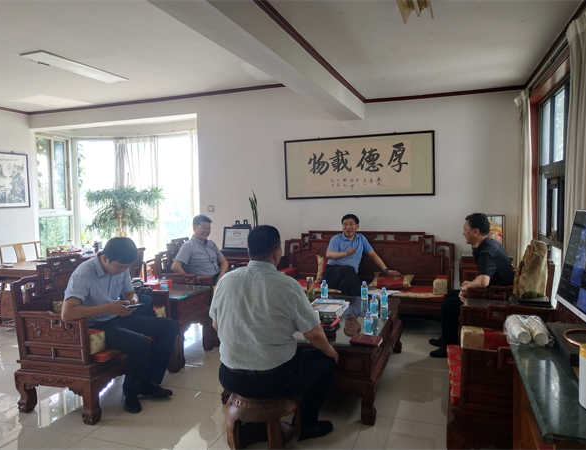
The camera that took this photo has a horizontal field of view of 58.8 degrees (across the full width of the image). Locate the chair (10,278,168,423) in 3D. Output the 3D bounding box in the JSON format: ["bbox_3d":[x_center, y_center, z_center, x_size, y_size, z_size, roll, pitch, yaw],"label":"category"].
[{"bbox_3d":[-1.622,0.851,4.332,0.812,1.076,1.147,-1,3,17],"label":"chair"}]

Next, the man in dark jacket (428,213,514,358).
[{"bbox_3d":[1.650,0.565,4.852,0.771,1.340,0.629,-1,3,20],"label":"man in dark jacket"}]

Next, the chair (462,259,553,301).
[{"bbox_3d":[1.838,0.642,4.517,0.720,1.000,0.800,0,4,17],"label":"chair"}]

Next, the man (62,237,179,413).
[{"bbox_3d":[-1.267,0.687,3.746,0.780,1.190,0.570,0,4,24],"label":"man"}]

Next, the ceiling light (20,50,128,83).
[{"bbox_3d":[-1.966,-1.465,4.828,0.250,0.055,1.220,0,4,17],"label":"ceiling light"}]

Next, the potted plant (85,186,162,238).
[{"bbox_3d":[-2.364,0.265,7.356,1.020,1.600,1.020,0,4,17],"label":"potted plant"}]

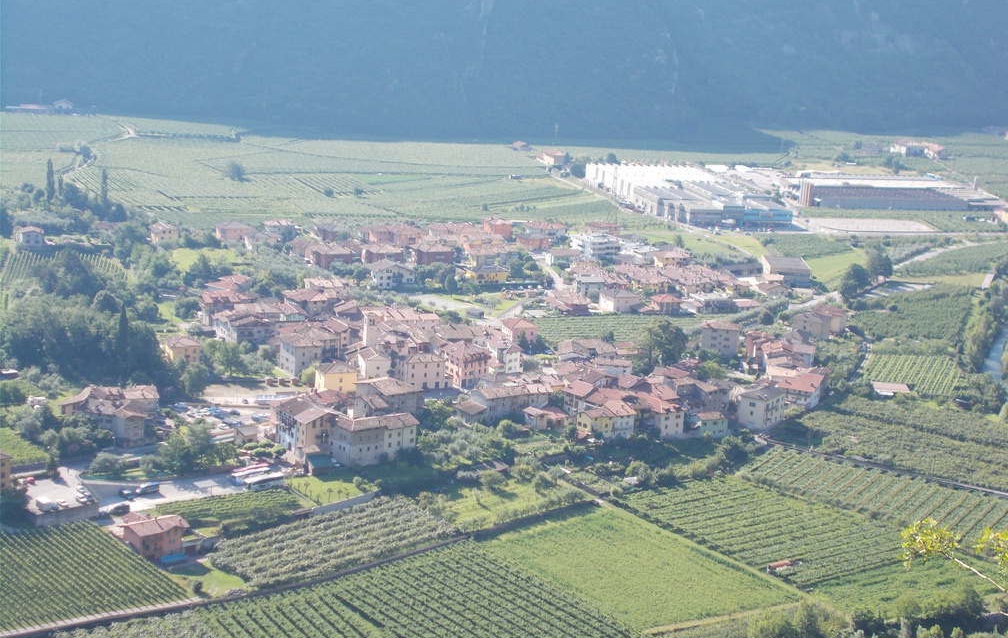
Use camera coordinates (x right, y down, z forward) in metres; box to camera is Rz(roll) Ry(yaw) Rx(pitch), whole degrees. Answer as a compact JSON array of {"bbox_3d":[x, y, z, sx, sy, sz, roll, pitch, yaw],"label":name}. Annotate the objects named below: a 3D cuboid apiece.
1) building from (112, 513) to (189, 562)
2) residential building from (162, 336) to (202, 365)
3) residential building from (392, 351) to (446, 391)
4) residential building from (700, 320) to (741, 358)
[{"bbox_3d":[-99.250,60.779,544.283,16.444,8.289,11.309,-10,20,-43],"label":"building"},{"bbox_3d":[-121.603,11.598,727.949,10.724,9.911,8.796,-4,16,-28],"label":"residential building"},{"bbox_3d":[-29.950,16.940,681.340,15.250,10.420,12.720,-2,13,-23],"label":"residential building"},{"bbox_3d":[88.300,7.210,783.320,15.750,12.870,10.000,4,12,3],"label":"residential building"}]

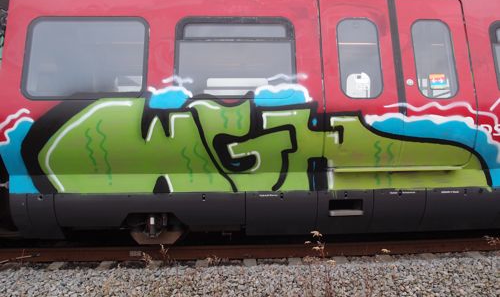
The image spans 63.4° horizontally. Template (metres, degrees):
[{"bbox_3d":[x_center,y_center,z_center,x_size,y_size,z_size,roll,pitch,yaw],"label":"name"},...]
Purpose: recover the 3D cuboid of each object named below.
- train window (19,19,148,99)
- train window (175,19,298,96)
[{"bbox_3d":[-1.798,-1.000,4.452,1.354,0.983,0.080,0,-12,-3],"label":"train window"},{"bbox_3d":[-0.156,-1.016,4.532,1.346,0.981,0.080,0,-12,-3],"label":"train window"}]

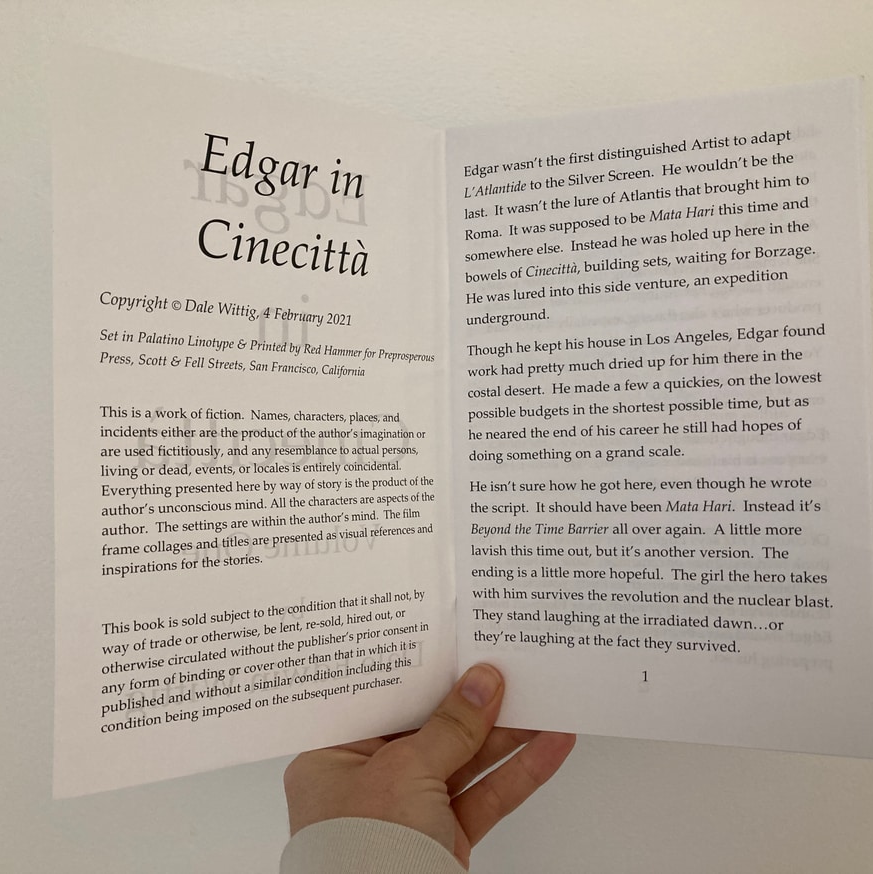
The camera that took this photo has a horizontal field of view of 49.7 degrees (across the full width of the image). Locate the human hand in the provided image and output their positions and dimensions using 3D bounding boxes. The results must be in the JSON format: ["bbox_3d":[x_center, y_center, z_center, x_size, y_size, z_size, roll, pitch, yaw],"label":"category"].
[{"bbox_3d":[-0.003,0.120,0.342,0.105,0.082,0.100,3,8,18],"label":"human hand"}]

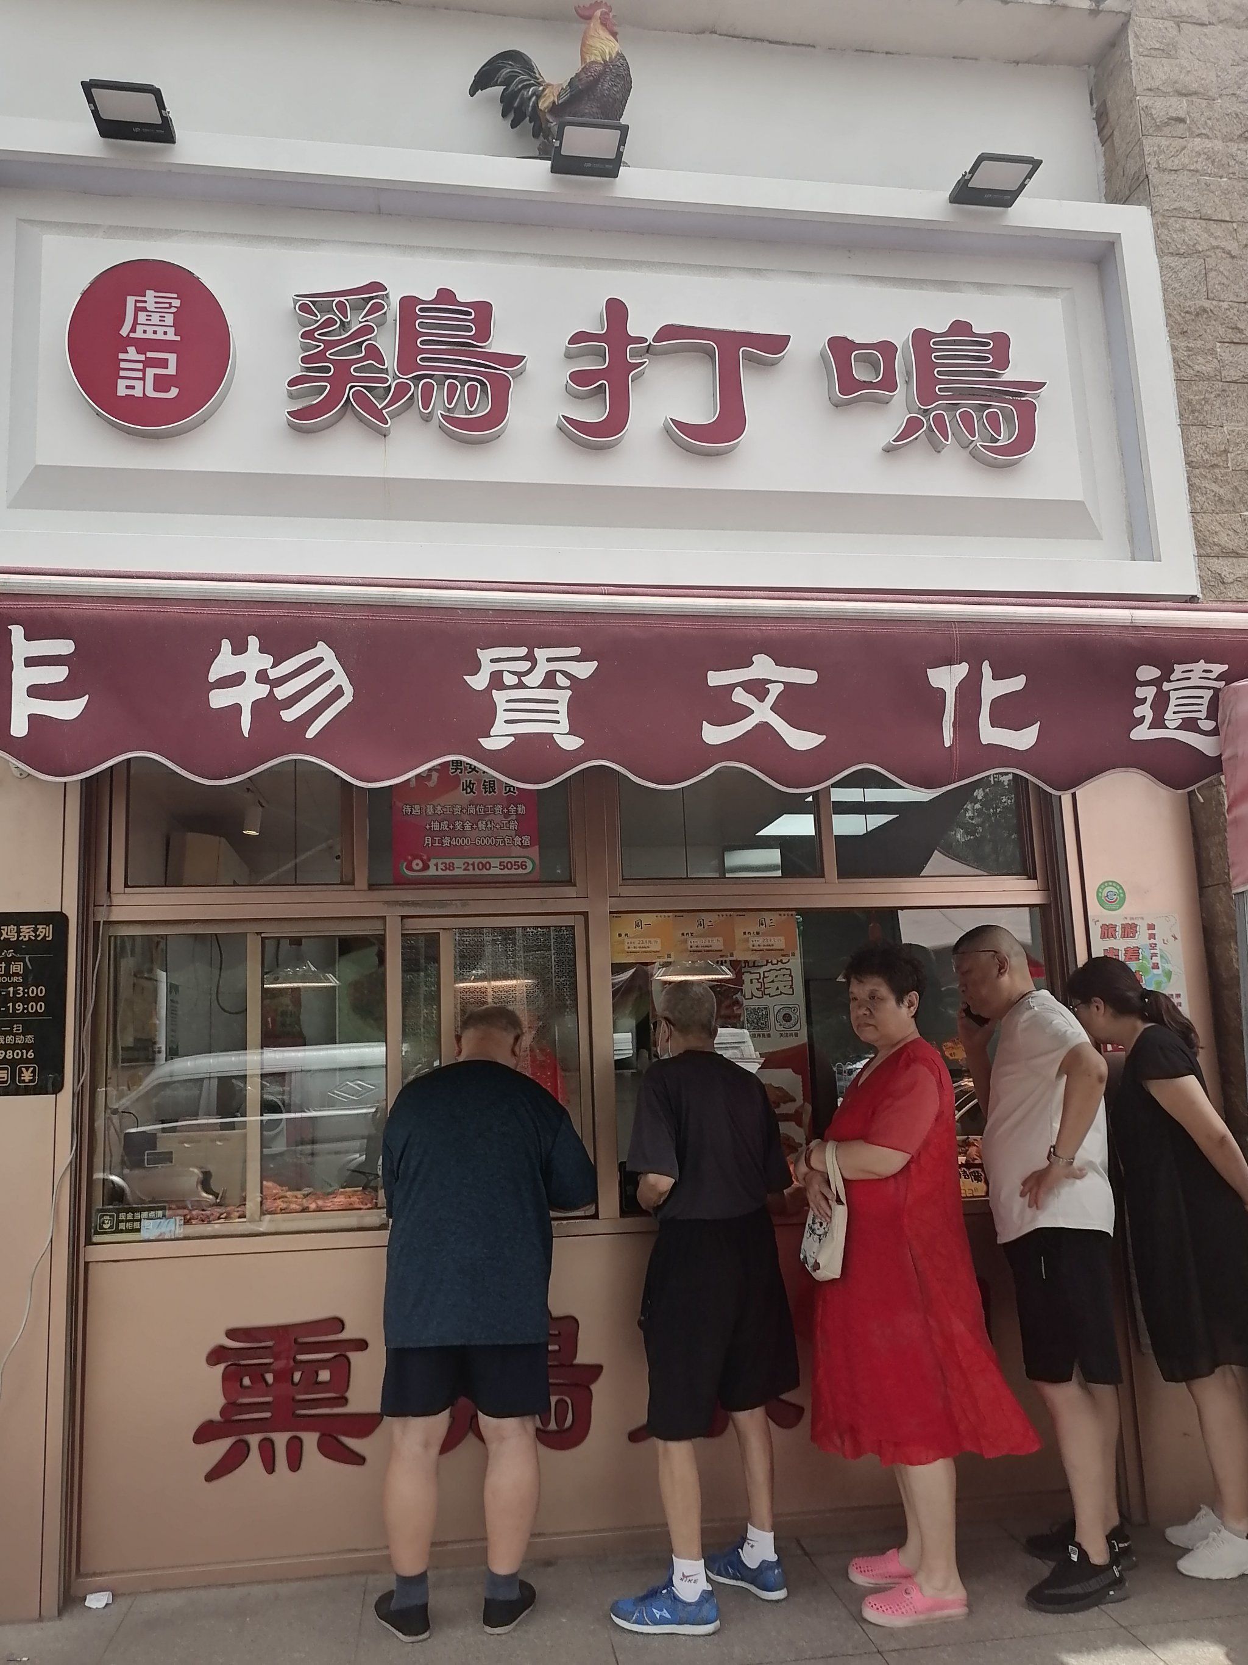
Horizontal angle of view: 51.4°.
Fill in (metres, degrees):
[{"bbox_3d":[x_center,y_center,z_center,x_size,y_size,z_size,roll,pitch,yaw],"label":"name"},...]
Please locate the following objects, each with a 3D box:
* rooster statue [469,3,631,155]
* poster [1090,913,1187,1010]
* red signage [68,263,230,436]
[{"bbox_3d":[-0.236,-2.442,4.205,0.520,0.600,0.220,-1,-10,-10],"label":"rooster statue"},{"bbox_3d":[1.607,0.467,4.025,0.300,0.420,0.010,-1,-10,-9],"label":"poster"},{"bbox_3d":[-1.368,-1.402,3.767,0.465,0.530,0.065,-1,-10,-10],"label":"red signage"}]

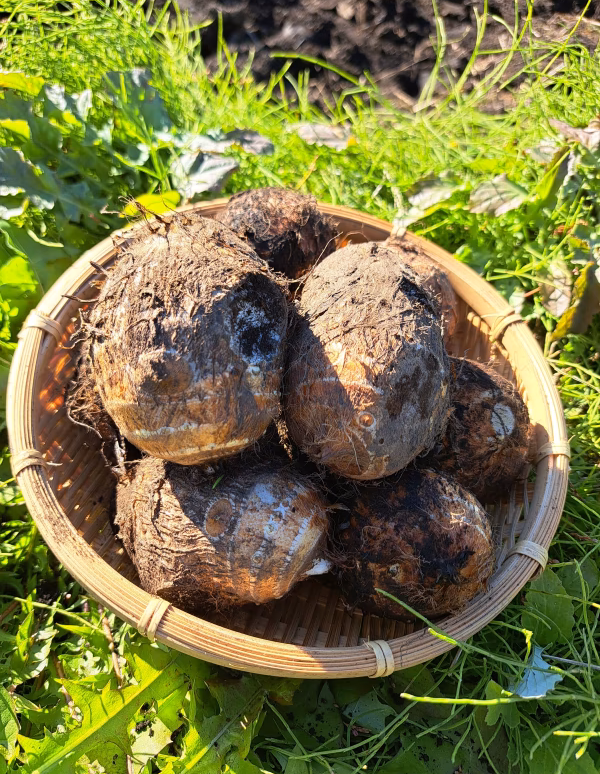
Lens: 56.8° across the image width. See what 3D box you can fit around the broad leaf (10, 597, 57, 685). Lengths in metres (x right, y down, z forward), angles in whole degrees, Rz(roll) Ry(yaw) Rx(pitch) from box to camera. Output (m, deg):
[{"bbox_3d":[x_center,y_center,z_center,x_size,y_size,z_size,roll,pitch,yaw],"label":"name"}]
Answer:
[{"bbox_3d":[-0.118,0.112,0.245,0.021,0.015,0.035,8,53,0],"label":"broad leaf"}]

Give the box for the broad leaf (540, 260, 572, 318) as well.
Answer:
[{"bbox_3d":[0.188,-0.072,0.407,0.024,0.027,0.037,8,55,0],"label":"broad leaf"}]

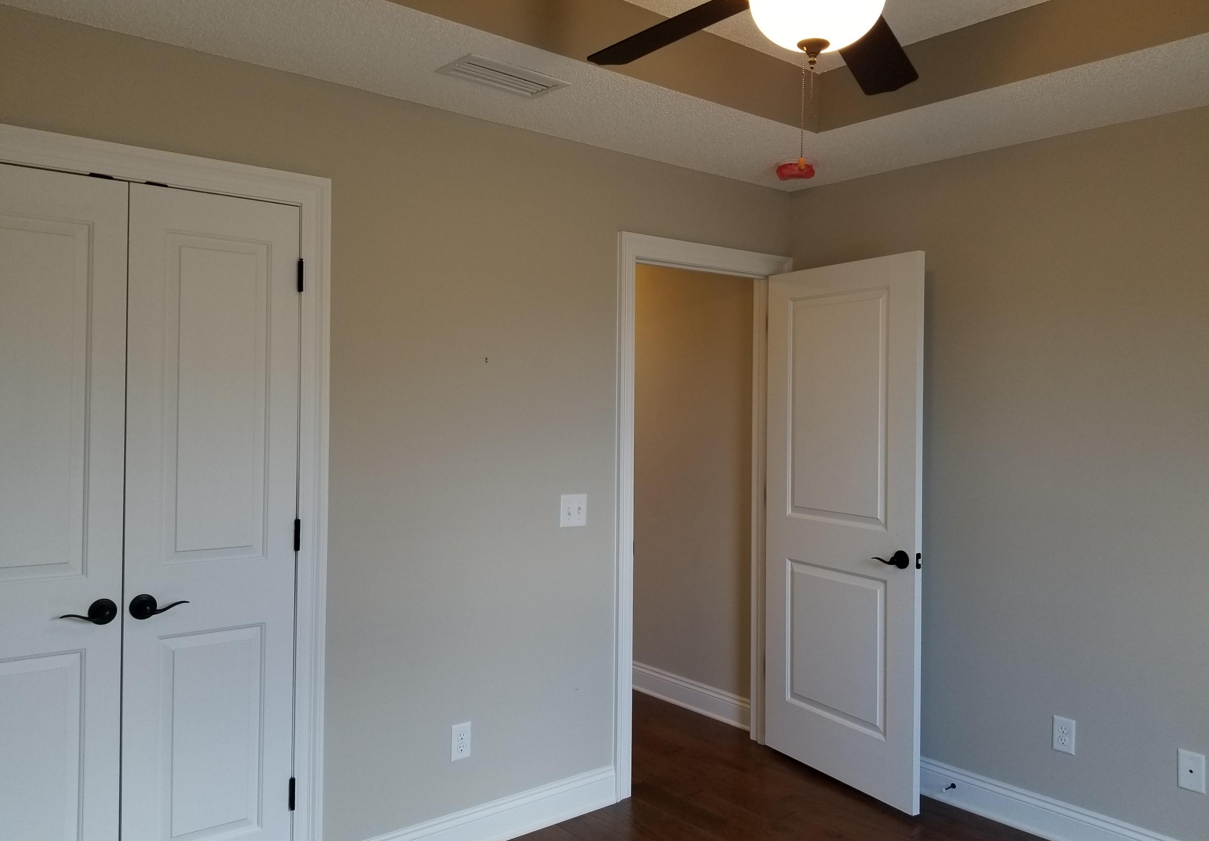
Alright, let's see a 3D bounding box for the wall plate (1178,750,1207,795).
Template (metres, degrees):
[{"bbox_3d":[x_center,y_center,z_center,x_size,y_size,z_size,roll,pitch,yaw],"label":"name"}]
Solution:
[{"bbox_3d":[1.792,1.071,2.770,0.008,0.115,0.071,0,0,-40],"label":"wall plate"}]

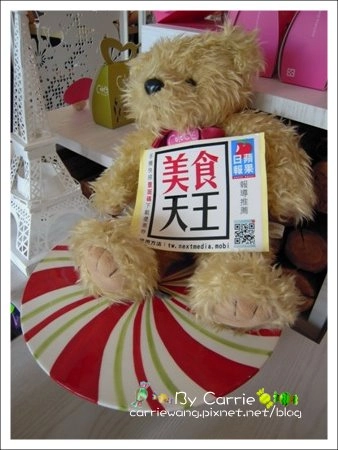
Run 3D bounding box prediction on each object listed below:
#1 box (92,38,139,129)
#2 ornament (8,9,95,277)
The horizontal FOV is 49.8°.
[{"bbox_3d":[-0.099,-0.310,0.781,0.053,0.170,0.118,27,43,28],"label":"box"},{"bbox_3d":[-0.216,-0.176,0.582,0.177,0.476,0.177,-24,44,-32],"label":"ornament"}]

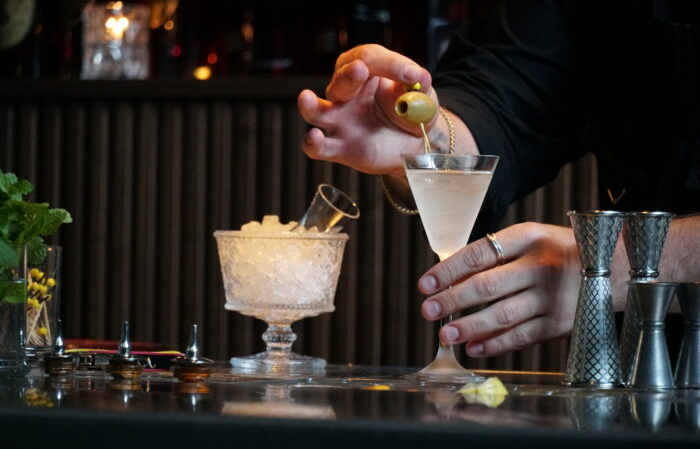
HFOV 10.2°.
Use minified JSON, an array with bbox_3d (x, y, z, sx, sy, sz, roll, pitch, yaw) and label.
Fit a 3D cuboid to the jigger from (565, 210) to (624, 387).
[{"bbox_3d":[0.175,0.053,2.796,0.044,0.124,0.044,1,0,0],"label":"jigger"}]

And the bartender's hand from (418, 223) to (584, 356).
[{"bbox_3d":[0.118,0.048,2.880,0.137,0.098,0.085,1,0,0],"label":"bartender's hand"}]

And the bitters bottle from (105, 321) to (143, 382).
[{"bbox_3d":[-0.170,0.095,2.950,0.028,0.044,0.028,1,2,0],"label":"bitters bottle"}]

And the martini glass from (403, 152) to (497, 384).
[{"bbox_3d":[0.072,0.032,2.880,0.072,0.164,0.072,1,0,0],"label":"martini glass"}]

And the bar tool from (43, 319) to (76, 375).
[{"bbox_3d":[-0.211,0.089,2.865,0.025,0.040,0.025,1,0,0],"label":"bar tool"}]

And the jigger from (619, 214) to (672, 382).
[{"bbox_3d":[0.213,0.054,2.840,0.044,0.124,0.044,1,0,0],"label":"jigger"}]

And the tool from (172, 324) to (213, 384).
[{"bbox_3d":[-0.112,0.091,2.805,0.029,0.040,0.029,1,0,0],"label":"tool"}]

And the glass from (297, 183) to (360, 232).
[{"bbox_3d":[-0.025,0.006,2.849,0.037,0.060,0.037,38,18,0],"label":"glass"}]

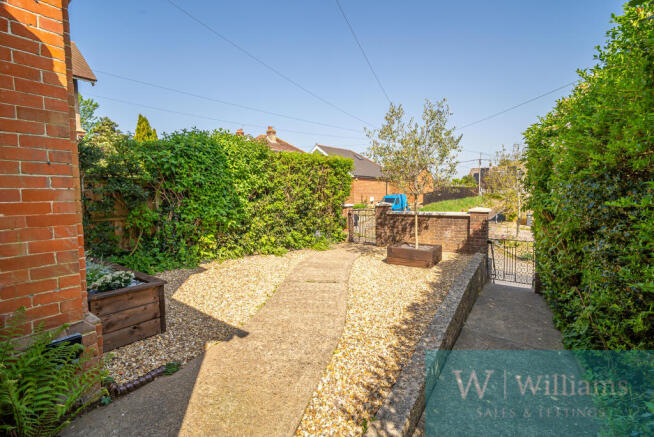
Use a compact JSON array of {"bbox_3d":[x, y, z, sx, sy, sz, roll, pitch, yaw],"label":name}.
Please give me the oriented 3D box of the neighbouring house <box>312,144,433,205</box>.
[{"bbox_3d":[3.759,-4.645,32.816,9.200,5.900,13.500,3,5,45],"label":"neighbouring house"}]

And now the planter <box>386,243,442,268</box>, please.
[{"bbox_3d":[1.729,0.699,5.678,0.820,0.300,0.820,2,5,34],"label":"planter"}]

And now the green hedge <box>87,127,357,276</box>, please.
[{"bbox_3d":[-2.133,-0.513,6.903,6.100,2.650,1.400,-4,5,-43],"label":"green hedge"}]

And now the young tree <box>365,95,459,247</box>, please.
[{"bbox_3d":[1.659,-0.848,5.577,1.750,2.900,1.750,2,5,34],"label":"young tree"}]

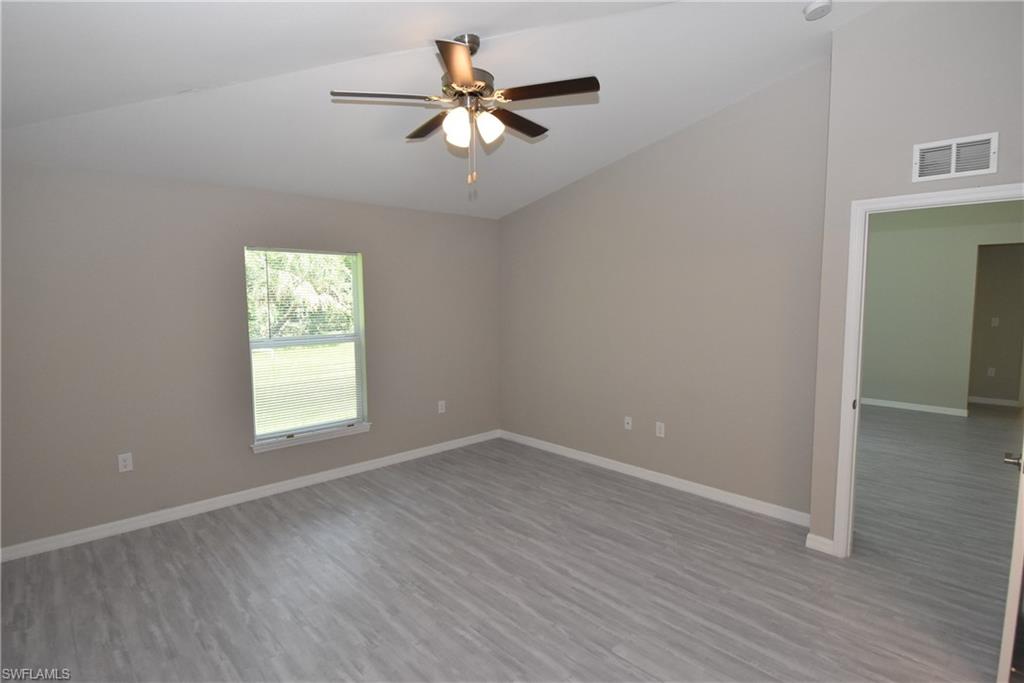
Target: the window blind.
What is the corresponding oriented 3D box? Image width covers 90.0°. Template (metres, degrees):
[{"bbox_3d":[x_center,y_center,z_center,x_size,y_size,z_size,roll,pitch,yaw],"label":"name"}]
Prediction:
[{"bbox_3d":[-1.704,0.010,4.307,0.940,1.515,0.045,-5,7,-43],"label":"window blind"}]

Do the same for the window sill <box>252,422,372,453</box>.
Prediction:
[{"bbox_3d":[-1.670,0.808,4.354,1.025,0.068,0.105,-5,7,-43],"label":"window sill"}]

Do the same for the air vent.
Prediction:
[{"bbox_3d":[2.248,-0.930,2.603,0.025,0.196,0.330,-5,7,-43],"label":"air vent"}]

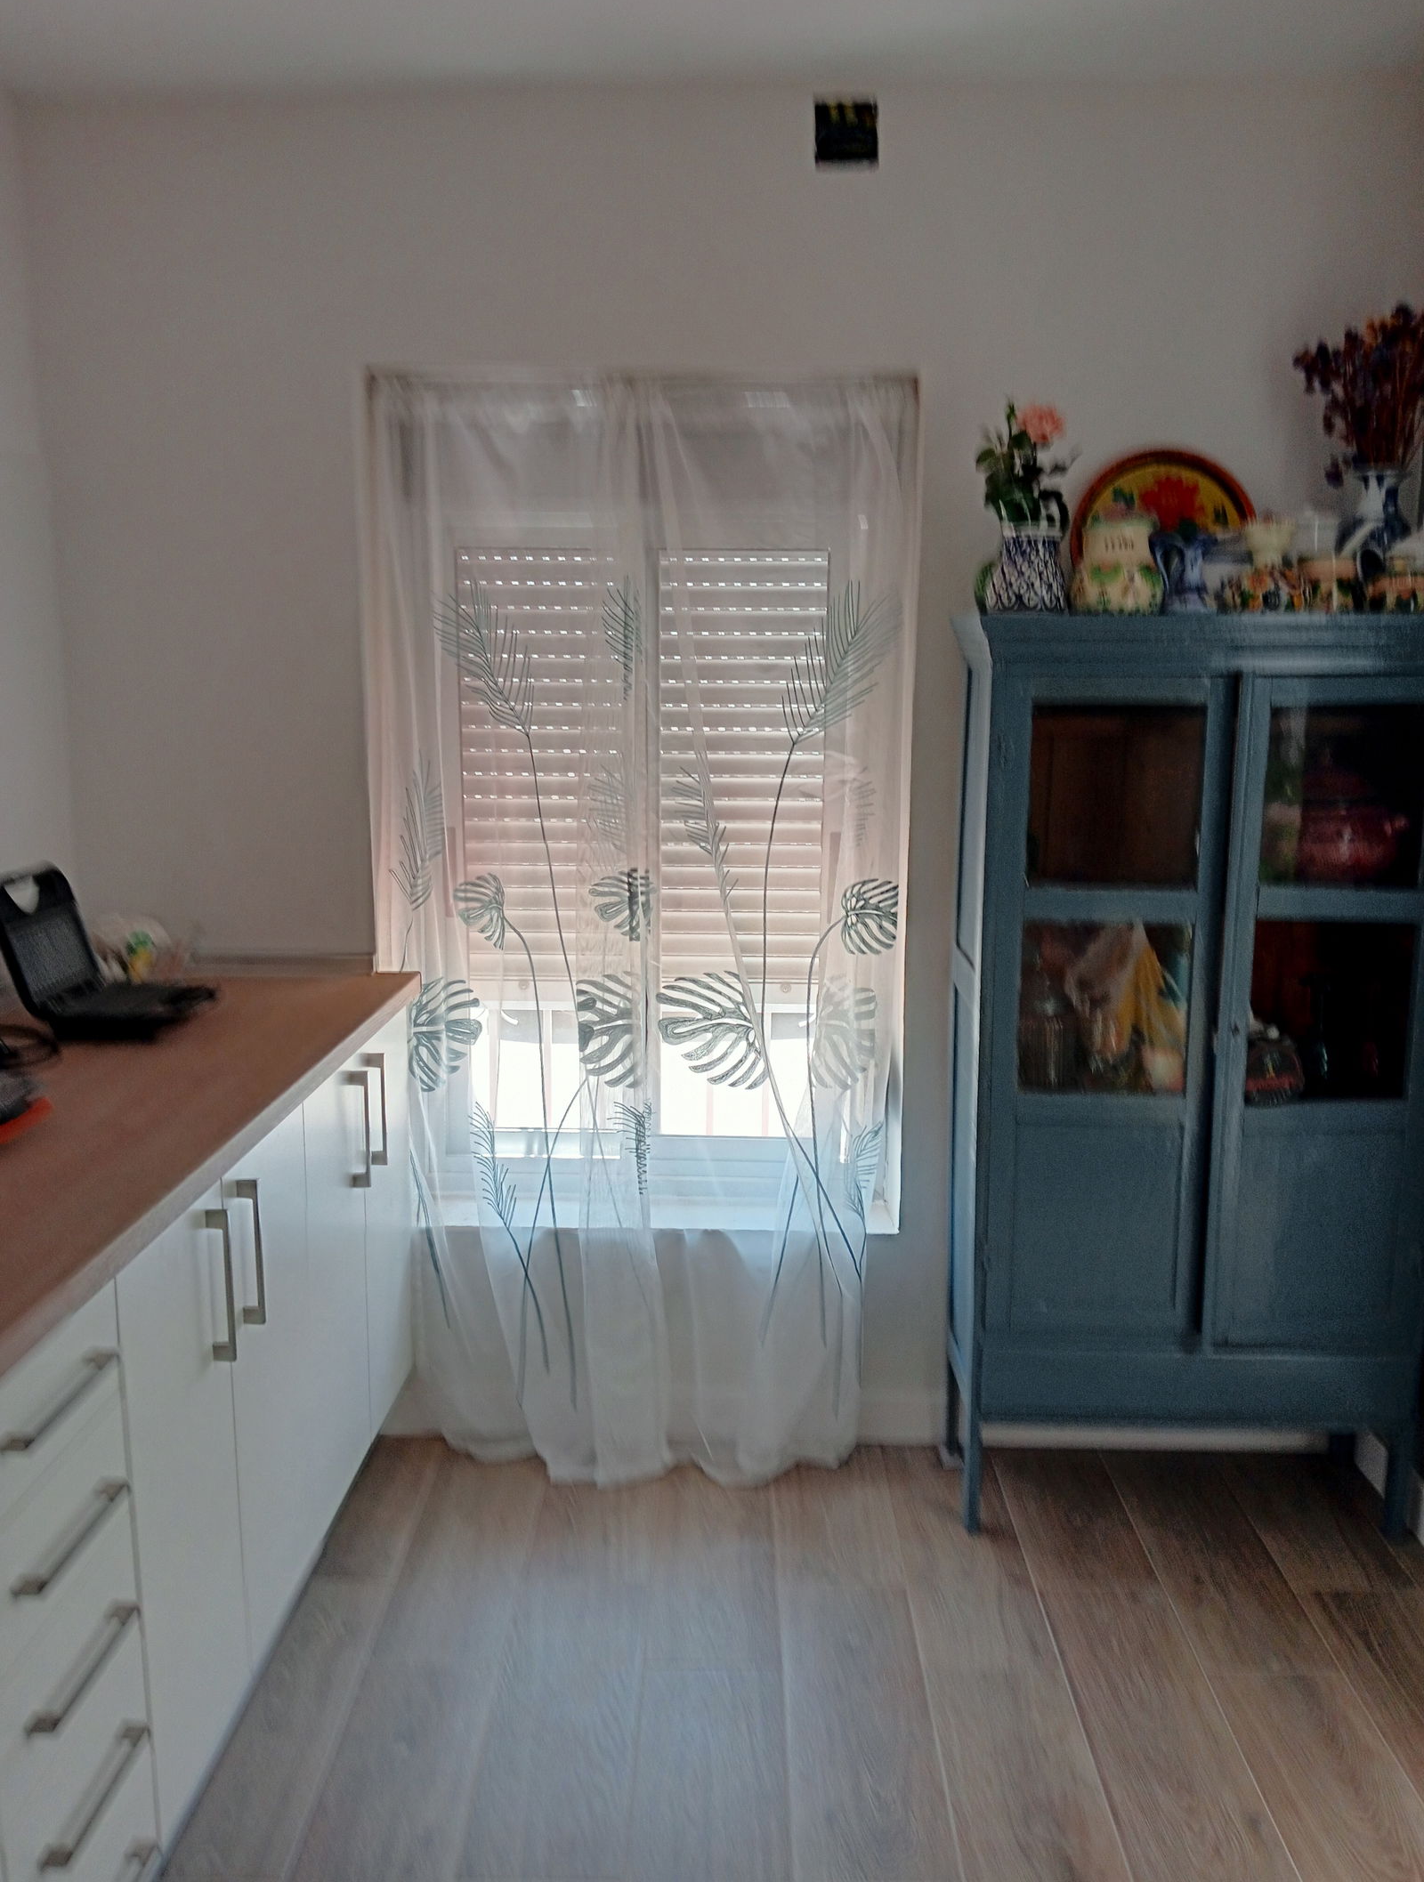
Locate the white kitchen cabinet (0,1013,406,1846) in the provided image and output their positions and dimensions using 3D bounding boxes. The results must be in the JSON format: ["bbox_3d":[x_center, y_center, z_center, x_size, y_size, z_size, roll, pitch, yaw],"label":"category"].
[{"bbox_3d":[-0.903,0.676,2.086,0.613,0.879,1.727,1,9,1],"label":"white kitchen cabinet"}]

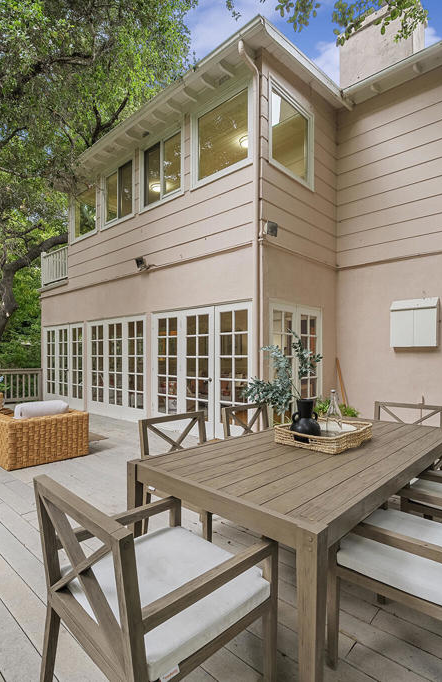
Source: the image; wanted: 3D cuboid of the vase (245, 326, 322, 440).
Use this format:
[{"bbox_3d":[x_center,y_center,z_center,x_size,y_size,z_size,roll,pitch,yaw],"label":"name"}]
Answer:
[{"bbox_3d":[0.410,0.281,2.200,0.480,0.690,0.380,0,-2,3],"label":"vase"}]

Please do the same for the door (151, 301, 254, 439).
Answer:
[{"bbox_3d":[-0.432,0.498,5.620,2.345,2.085,0.110,-1,-2,41],"label":"door"}]

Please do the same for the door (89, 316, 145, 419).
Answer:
[{"bbox_3d":[-2.150,0.558,6.900,2.060,2.050,0.110,-2,-3,42],"label":"door"}]

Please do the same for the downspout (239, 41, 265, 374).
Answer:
[{"bbox_3d":[0.380,-1.249,4.480,0.100,5.100,0.360,-2,-3,42],"label":"downspout"}]

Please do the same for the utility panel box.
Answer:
[{"bbox_3d":[3.003,-0.278,5.304,0.635,0.761,0.190,-1,-2,41],"label":"utility panel box"}]

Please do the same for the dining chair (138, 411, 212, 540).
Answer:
[{"bbox_3d":[-0.123,0.961,2.257,0.560,0.870,0.630,2,-3,-44],"label":"dining chair"}]

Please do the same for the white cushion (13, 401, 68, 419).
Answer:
[{"bbox_3d":[-2.220,0.938,4.270,0.200,0.360,0.630,-2,-3,41],"label":"white cushion"}]

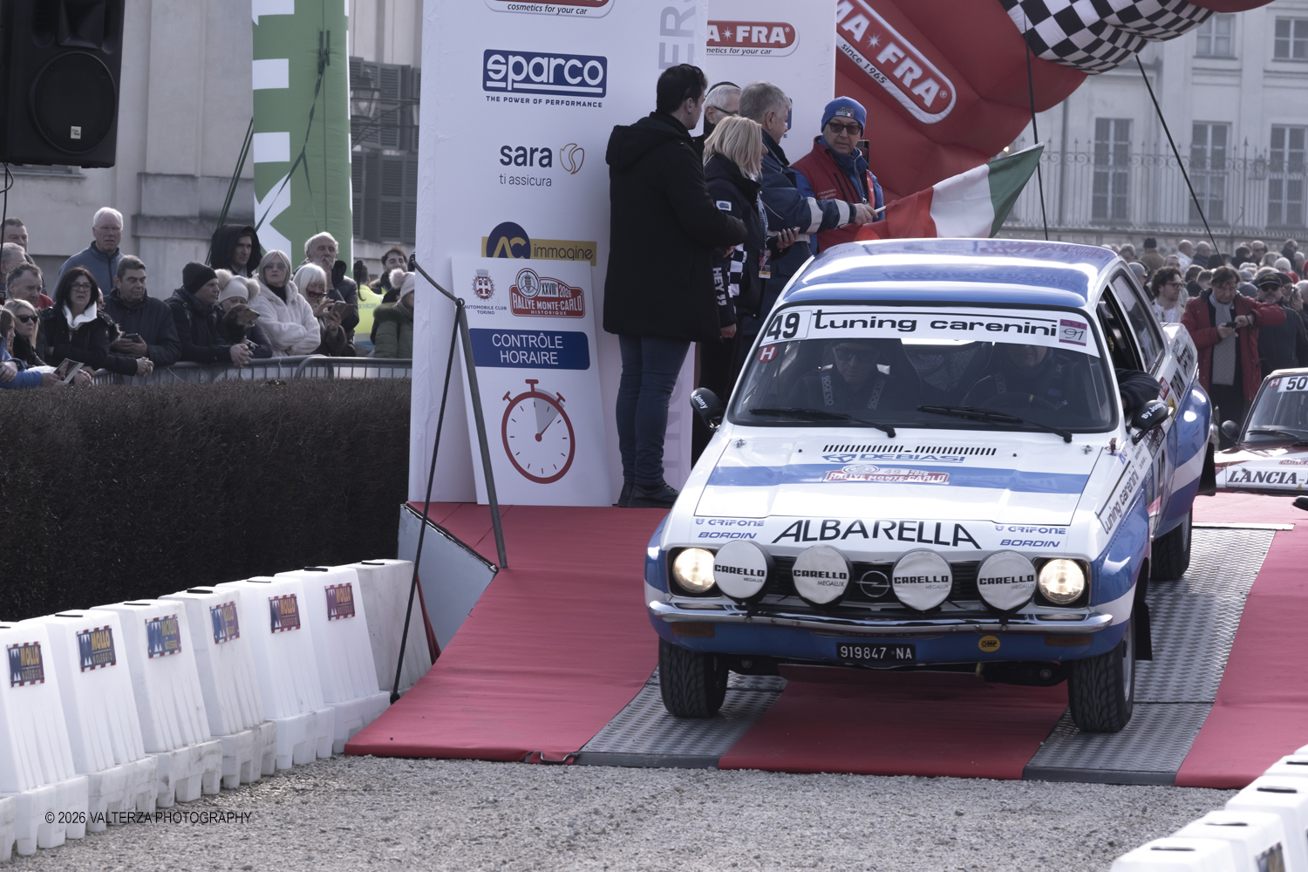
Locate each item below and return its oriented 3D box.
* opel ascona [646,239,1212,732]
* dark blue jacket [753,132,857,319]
[{"bbox_3d":[1.027,0.033,26.098,1.700,1.370,4.120,2,11,8],"label":"opel ascona"},{"bbox_3d":[0.571,-0.823,29.400,0.520,0.800,0.520,2,2,-13],"label":"dark blue jacket"}]

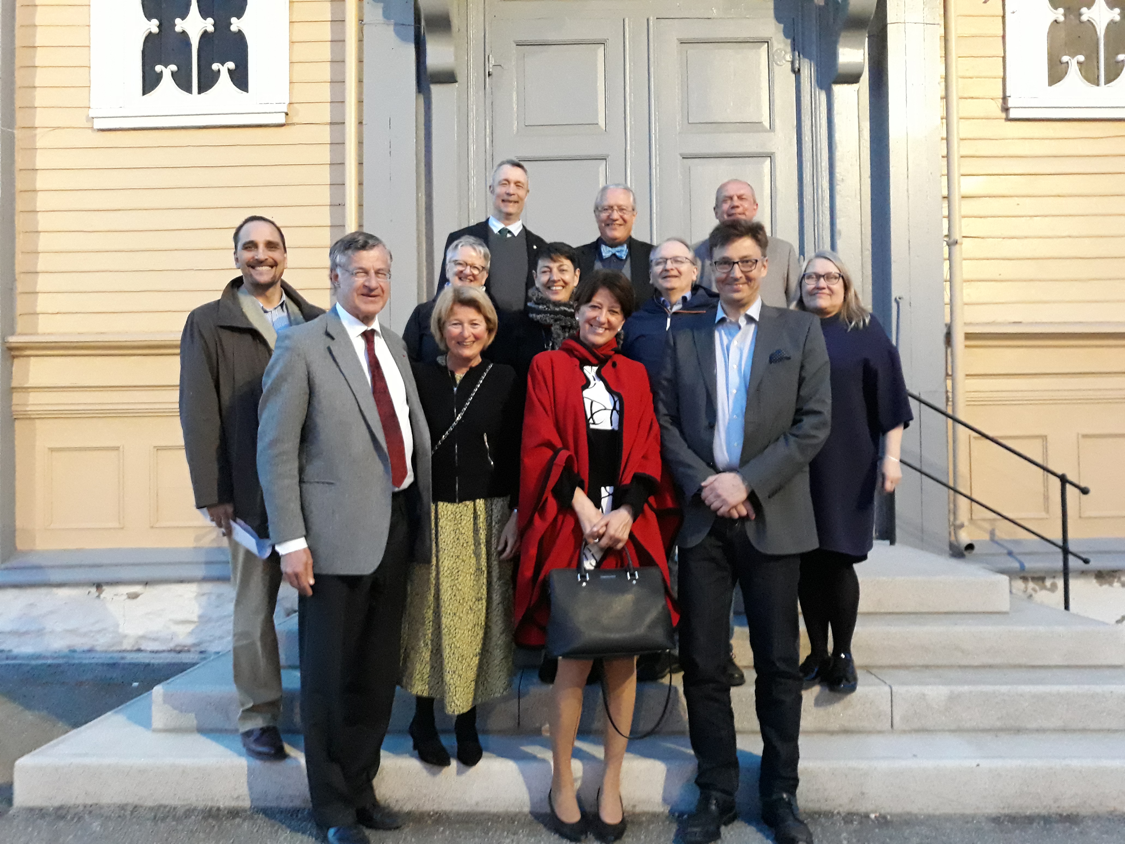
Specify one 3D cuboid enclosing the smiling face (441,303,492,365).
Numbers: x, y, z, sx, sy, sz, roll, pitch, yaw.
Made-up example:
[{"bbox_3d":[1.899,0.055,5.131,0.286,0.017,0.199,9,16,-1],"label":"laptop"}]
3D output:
[{"bbox_3d":[-0.318,-0.291,2.890,0.155,0.200,0.155,0,-2,-6],"label":"smiling face"}]

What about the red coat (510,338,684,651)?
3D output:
[{"bbox_3d":[0.115,0.217,2.765,0.540,0.970,0.380,0,-2,-10],"label":"red coat"}]

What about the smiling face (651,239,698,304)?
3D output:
[{"bbox_3d":[0.420,-0.565,3.300,0.175,0.235,0.170,0,-2,18],"label":"smiling face"}]

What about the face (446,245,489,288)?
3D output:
[{"bbox_3d":[-0.366,-0.594,3.380,0.160,0.180,0.155,9,-2,-12],"label":"face"}]

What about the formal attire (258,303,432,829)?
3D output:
[{"bbox_3d":[-0.659,0.429,2.670,0.540,1.580,0.360,1,-3,-37],"label":"formal attire"}]

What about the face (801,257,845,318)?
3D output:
[{"bbox_3d":[0.974,-0.506,3.270,0.165,0.220,0.160,-1,-2,18],"label":"face"}]

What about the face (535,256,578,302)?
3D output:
[{"bbox_3d":[-0.020,-0.539,3.270,0.165,0.185,0.150,0,-2,-2],"label":"face"}]

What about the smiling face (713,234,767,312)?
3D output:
[{"bbox_3d":[0.547,-0.453,2.710,0.166,0.238,0.170,-2,-2,19],"label":"smiling face"}]

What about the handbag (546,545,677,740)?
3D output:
[{"bbox_3d":[0.142,0.640,2.560,0.370,0.560,0.160,0,-2,-13],"label":"handbag"}]

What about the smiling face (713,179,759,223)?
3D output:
[{"bbox_3d":[0.722,-0.907,3.650,0.178,0.205,0.170,-1,-2,12],"label":"smiling face"}]

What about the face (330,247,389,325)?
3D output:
[{"bbox_3d":[-0.615,-0.412,2.670,0.170,0.238,0.170,-1,-3,-32],"label":"face"}]

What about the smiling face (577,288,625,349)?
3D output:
[{"bbox_3d":[0.119,-0.319,2.710,0.142,0.188,0.150,9,-2,4],"label":"smiling face"}]

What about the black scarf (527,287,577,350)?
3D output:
[{"bbox_3d":[-0.025,-0.384,3.290,0.250,0.270,0.200,0,-2,-2],"label":"black scarf"}]

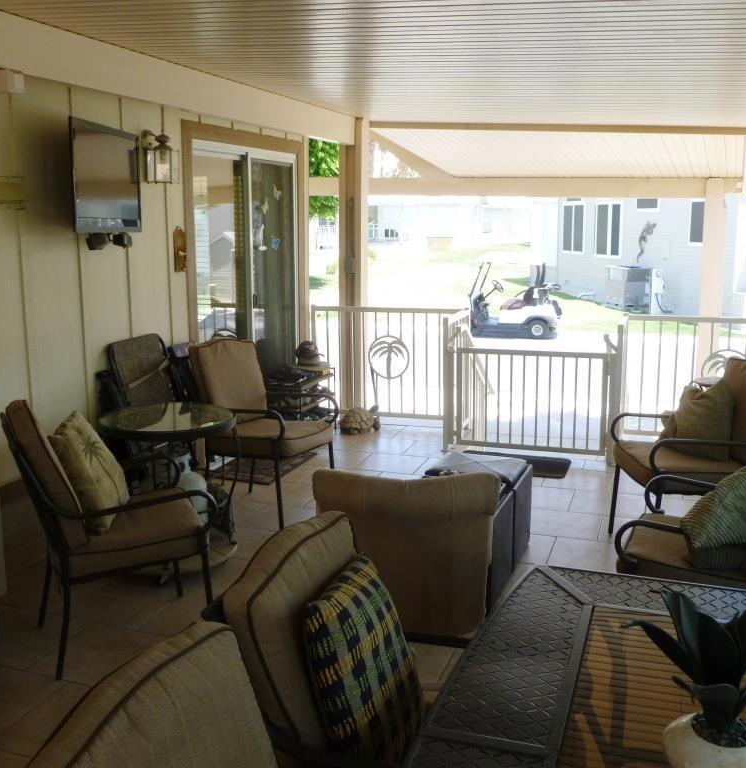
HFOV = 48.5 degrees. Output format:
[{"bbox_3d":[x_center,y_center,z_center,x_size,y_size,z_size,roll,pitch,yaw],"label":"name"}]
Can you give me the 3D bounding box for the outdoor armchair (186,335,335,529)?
[{"bbox_3d":[-0.633,0.223,4.648,0.729,0.984,0.605,5,12,26],"label":"outdoor armchair"}]

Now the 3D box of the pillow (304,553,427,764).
[{"bbox_3d":[-0.028,0.611,1.909,0.140,0.364,0.326,-15,2,31],"label":"pillow"}]

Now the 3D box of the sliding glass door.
[{"bbox_3d":[-0.863,-0.613,5.964,0.101,2.077,1.488,4,11,21],"label":"sliding glass door"}]

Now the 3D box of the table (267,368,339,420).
[{"bbox_3d":[-0.557,0.158,6.382,0.333,0.488,0.620,4,11,21],"label":"table"}]

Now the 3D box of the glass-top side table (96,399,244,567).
[{"bbox_3d":[-0.955,0.477,3.842,0.659,0.682,0.659,0,10,0],"label":"glass-top side table"}]

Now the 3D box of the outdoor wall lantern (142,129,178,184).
[{"bbox_3d":[-1.180,-1.272,4.683,0.209,0.305,0.186,4,11,21],"label":"outdoor wall lantern"}]

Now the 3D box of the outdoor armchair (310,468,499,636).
[{"bbox_3d":[0.175,0.618,3.266,0.628,0.705,0.620,2,11,10],"label":"outdoor armchair"}]

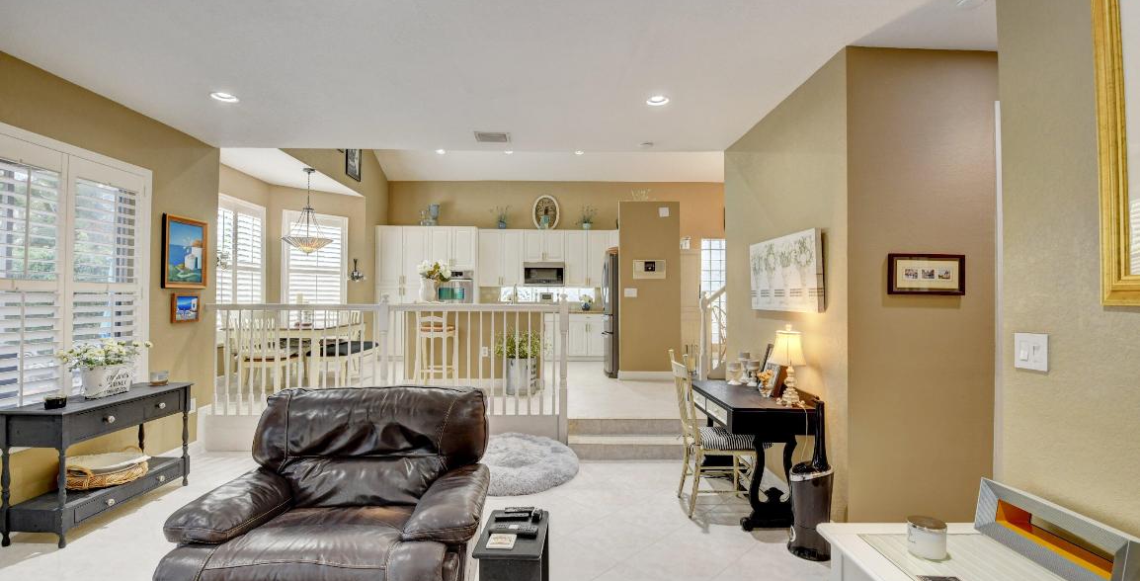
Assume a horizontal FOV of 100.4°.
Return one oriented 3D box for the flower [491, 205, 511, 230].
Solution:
[{"bbox_3d":[-1.333,-1.381,9.050,0.367,0.476,0.280,0,-1,-2],"label":"flower"}]

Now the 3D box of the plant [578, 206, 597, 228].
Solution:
[{"bbox_3d":[0.325,-1.375,9.050,0.405,0.471,0.280,0,-1,-2],"label":"plant"}]

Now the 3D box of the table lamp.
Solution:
[{"bbox_3d":[1.440,0.484,3.120,0.215,0.515,0.215,0,-1,-2],"label":"table lamp"}]

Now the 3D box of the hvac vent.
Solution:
[{"bbox_3d":[-0.664,-1.298,4.039,0.290,0.020,0.270,0,-1,-2],"label":"hvac vent"}]

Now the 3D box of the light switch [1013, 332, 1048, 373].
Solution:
[{"bbox_3d":[1.507,0.201,1.549,0.012,0.117,0.113,0,-1,-2],"label":"light switch"}]

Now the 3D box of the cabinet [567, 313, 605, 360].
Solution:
[{"bbox_3d":[0.275,0.852,8.787,0.720,0.860,0.610,0,-1,-2],"label":"cabinet"}]

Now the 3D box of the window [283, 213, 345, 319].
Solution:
[{"bbox_3d":[-3.954,-0.323,7.368,0.930,1.720,0.100,1,-2,-45],"label":"window"}]

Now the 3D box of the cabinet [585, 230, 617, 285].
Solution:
[{"bbox_3d":[0.590,-0.582,8.965,0.570,1.050,0.330,0,-1,-2],"label":"cabinet"}]

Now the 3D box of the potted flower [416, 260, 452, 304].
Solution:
[{"bbox_3d":[-1.774,-0.113,6.200,0.445,0.574,0.370,0,-1,-2],"label":"potted flower"}]

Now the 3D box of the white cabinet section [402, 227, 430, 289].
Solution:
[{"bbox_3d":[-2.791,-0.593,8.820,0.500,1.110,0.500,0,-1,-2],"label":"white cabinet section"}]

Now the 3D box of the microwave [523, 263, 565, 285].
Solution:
[{"bbox_3d":[-0.467,-0.291,8.898,0.755,0.420,0.400,0,-1,-2],"label":"microwave"}]

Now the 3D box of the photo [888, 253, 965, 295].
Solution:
[{"bbox_3d":[1.970,-0.088,2.628,0.413,0.220,0.025,0,-1,-2],"label":"photo"}]

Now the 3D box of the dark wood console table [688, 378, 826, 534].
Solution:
[{"bbox_3d":[1.224,1.087,3.327,0.510,0.770,1.000,0,-1,-2],"label":"dark wood console table"}]

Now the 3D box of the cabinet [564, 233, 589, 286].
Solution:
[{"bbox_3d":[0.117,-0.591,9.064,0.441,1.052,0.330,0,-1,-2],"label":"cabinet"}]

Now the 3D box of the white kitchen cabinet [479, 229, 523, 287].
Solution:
[{"bbox_3d":[-1.277,-0.596,9.021,0.840,1.062,0.330,0,-1,-2],"label":"white kitchen cabinet"}]

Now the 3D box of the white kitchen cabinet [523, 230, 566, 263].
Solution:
[{"bbox_3d":[-0.481,-0.827,9.045,0.767,0.601,0.330,0,-1,-2],"label":"white kitchen cabinet"}]

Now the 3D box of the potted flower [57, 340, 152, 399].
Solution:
[{"bbox_3d":[-3.226,0.544,3.330,0.270,0.390,0.500,0,-1,-2],"label":"potted flower"}]

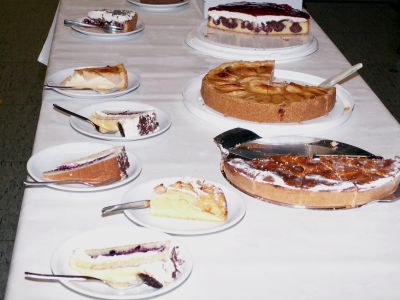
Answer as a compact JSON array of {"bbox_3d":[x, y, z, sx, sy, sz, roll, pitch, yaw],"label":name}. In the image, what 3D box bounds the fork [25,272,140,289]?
[{"bbox_3d":[-0.152,0.170,1.136,0.154,0.016,0.021,6,24,-6],"label":"fork"}]

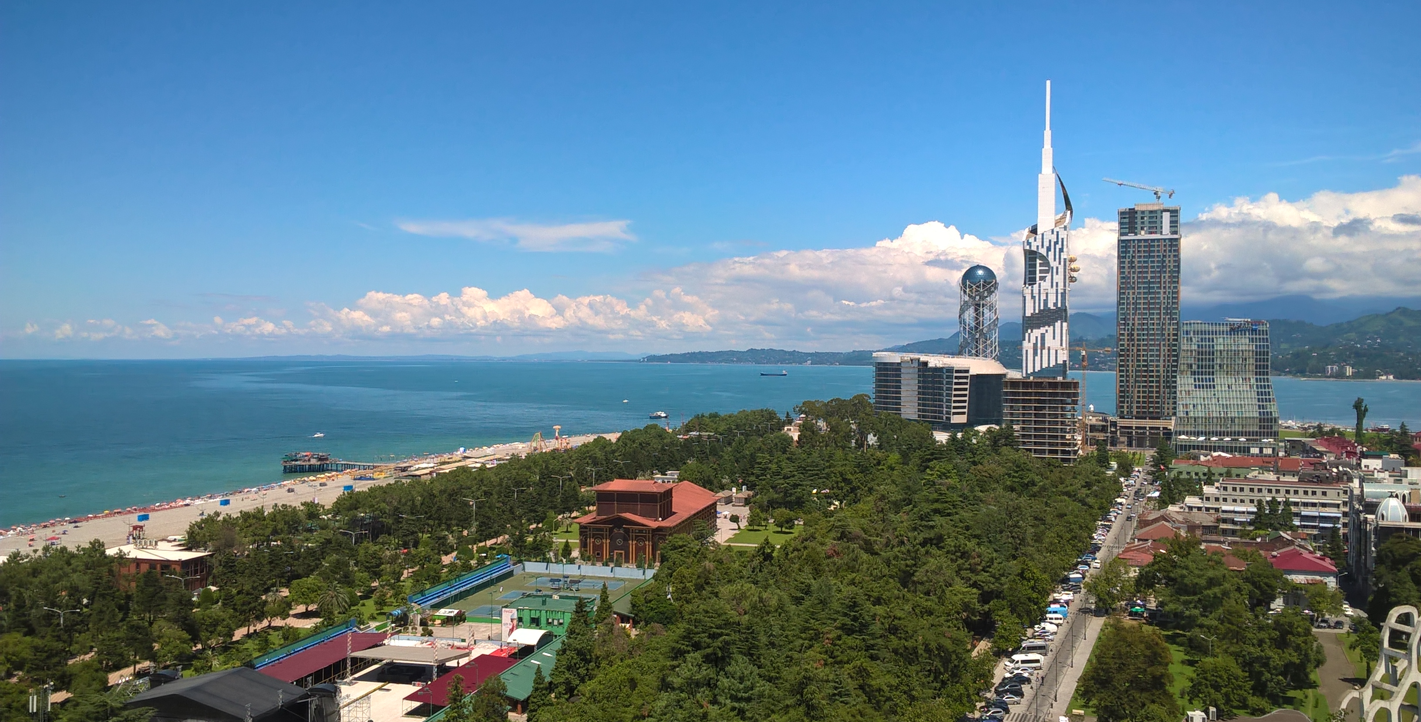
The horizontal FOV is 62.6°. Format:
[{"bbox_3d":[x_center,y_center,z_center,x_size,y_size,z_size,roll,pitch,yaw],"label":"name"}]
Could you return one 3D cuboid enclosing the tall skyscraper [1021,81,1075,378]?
[{"bbox_3d":[174.500,-43.072,602.000,26.000,200.000,26.000,0,0,19],"label":"tall skyscraper"}]

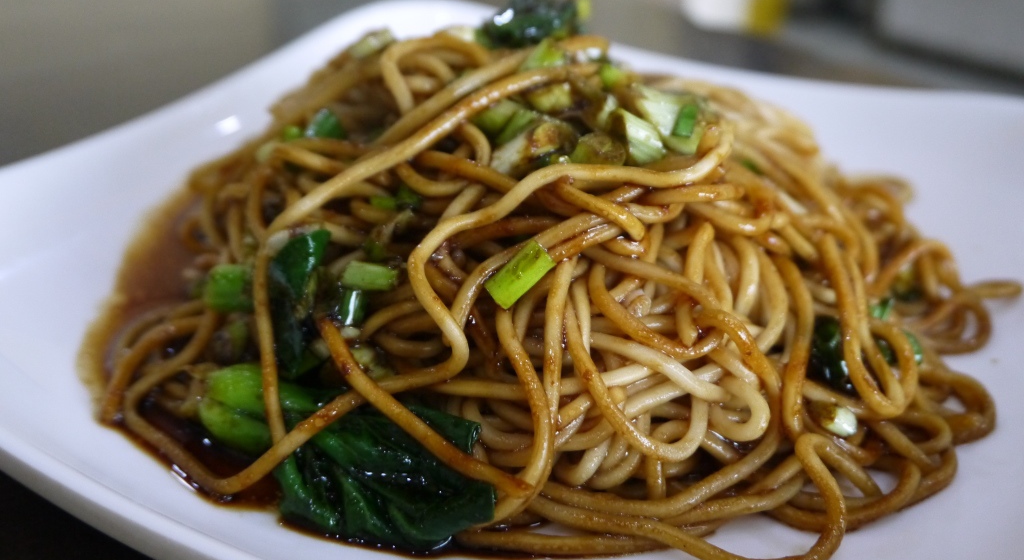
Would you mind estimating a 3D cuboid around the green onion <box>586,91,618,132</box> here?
[{"bbox_3d":[0.023,-0.043,0.270,0.008,0.008,0.006,0,28,0],"label":"green onion"}]

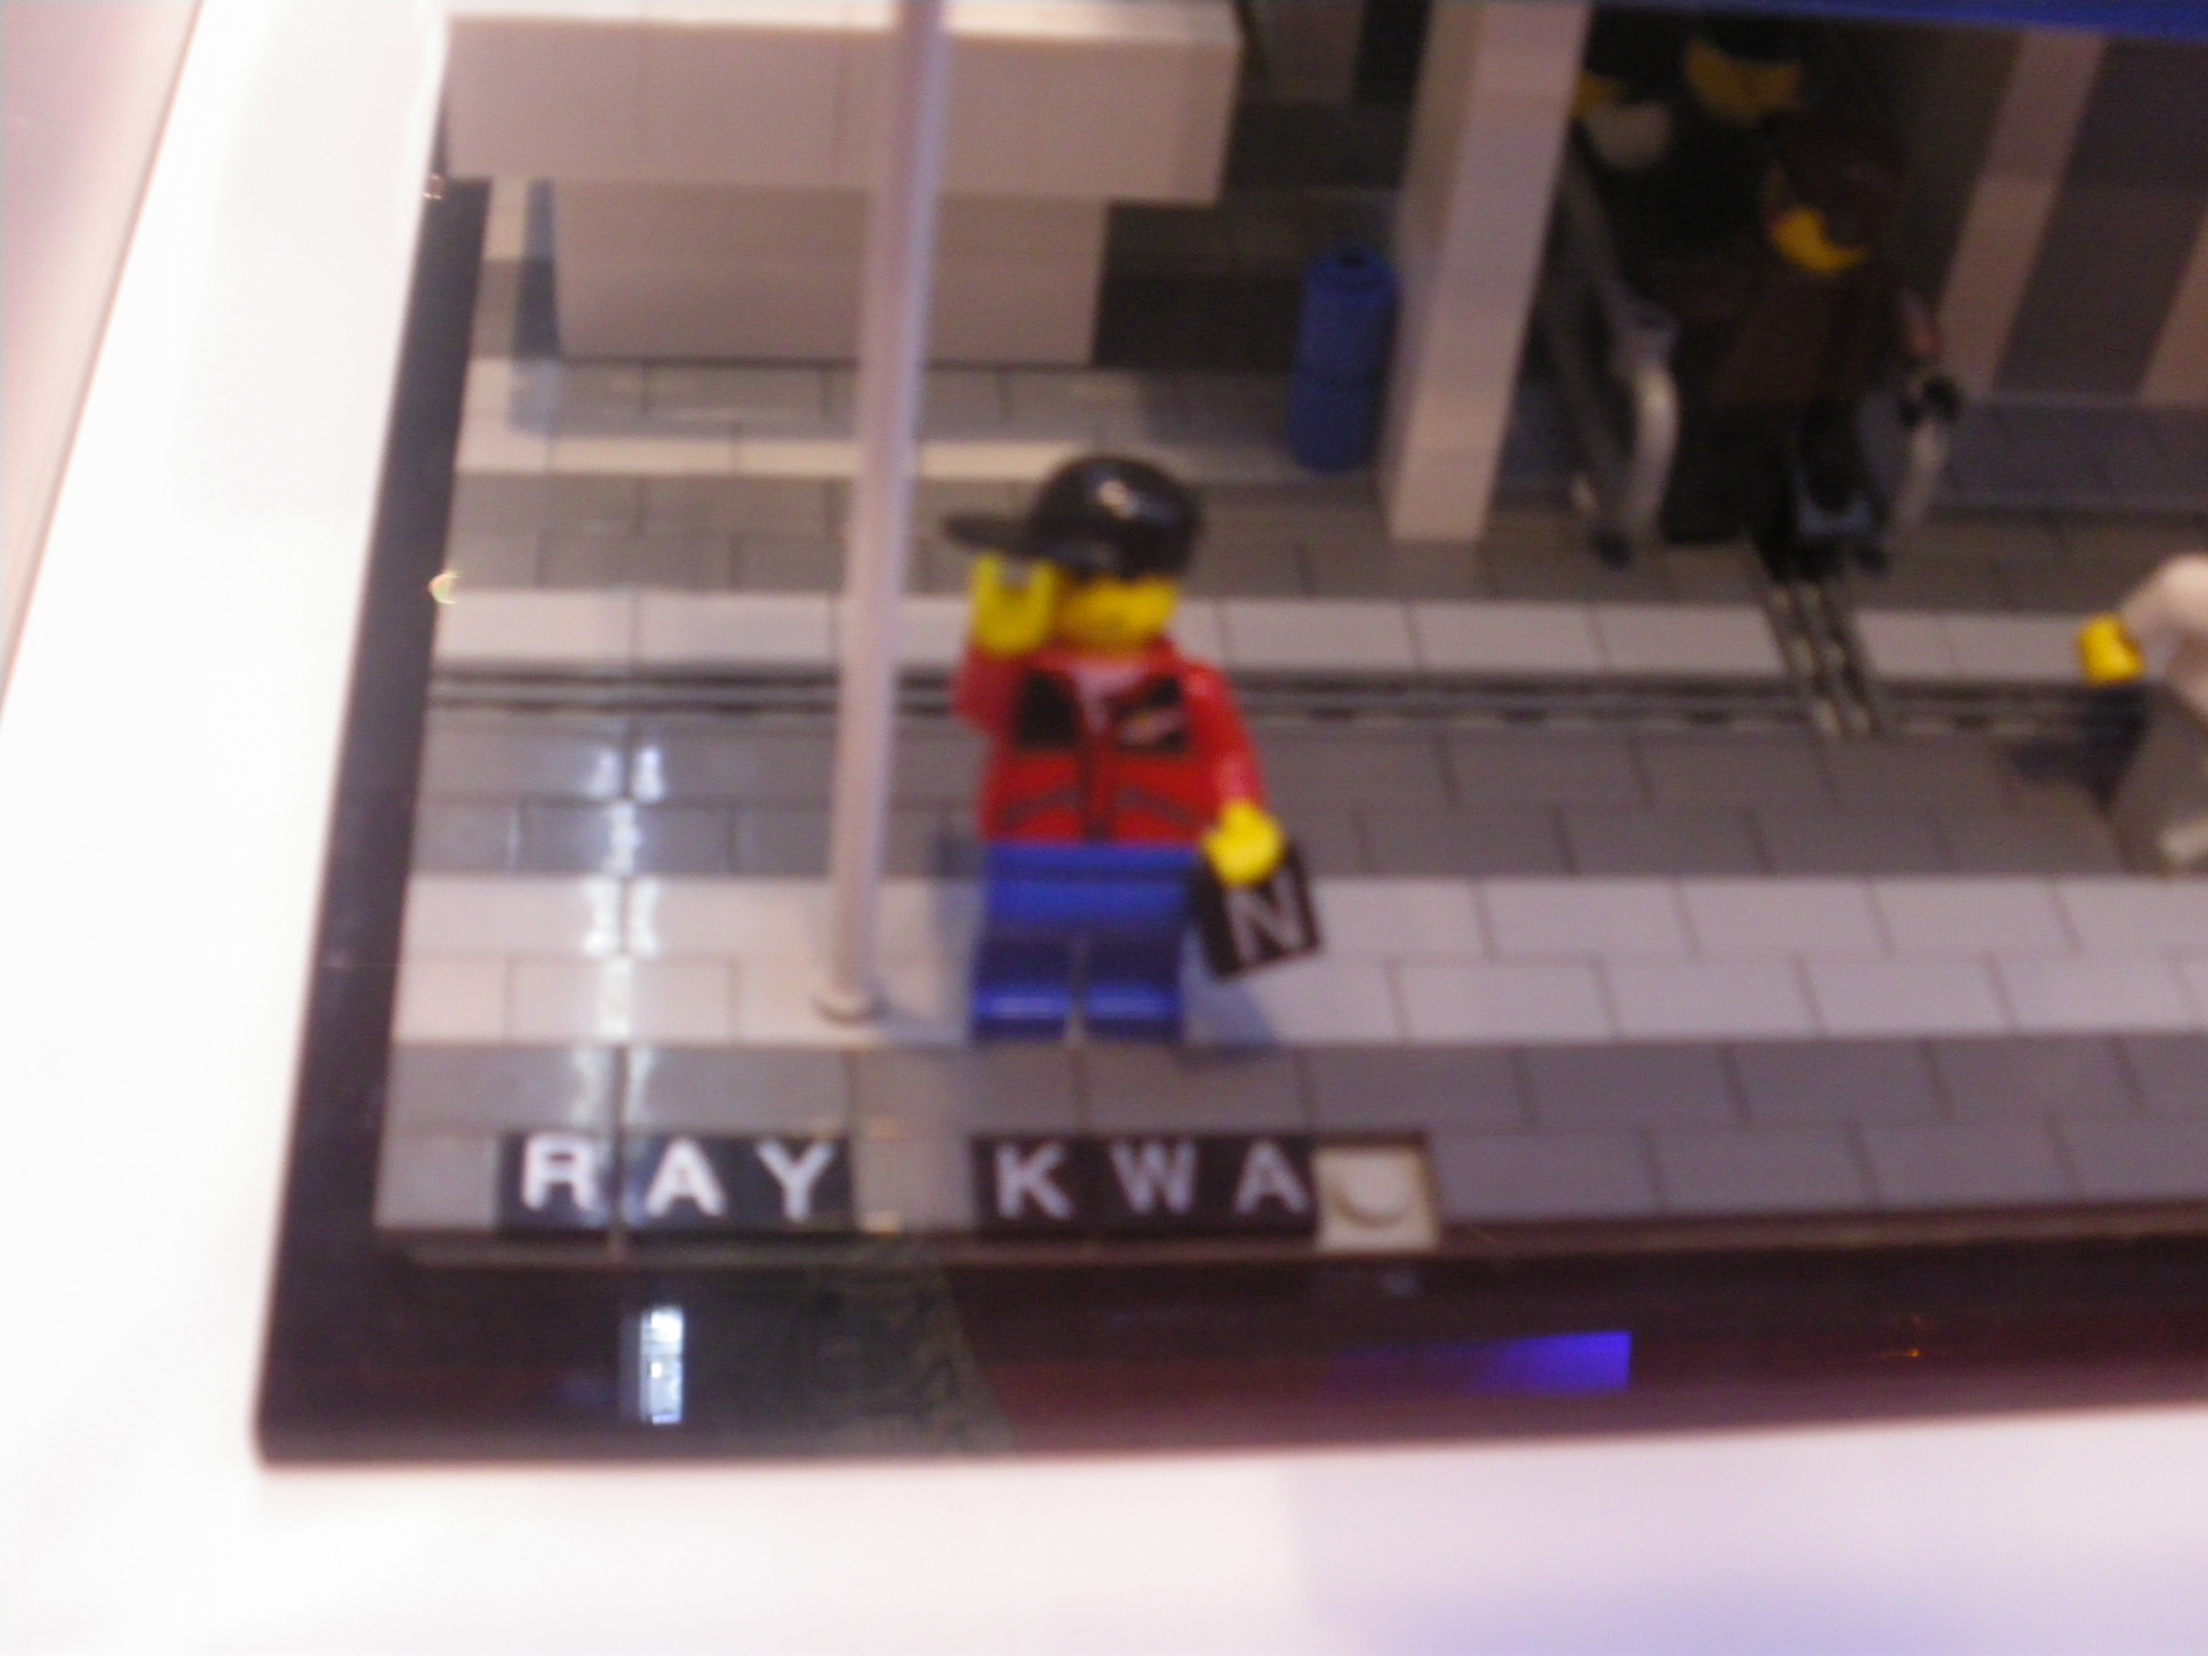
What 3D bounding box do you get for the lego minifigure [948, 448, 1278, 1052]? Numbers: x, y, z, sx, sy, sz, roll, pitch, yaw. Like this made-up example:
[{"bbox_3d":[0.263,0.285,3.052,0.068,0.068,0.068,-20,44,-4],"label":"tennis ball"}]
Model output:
[{"bbox_3d":[0.001,-0.005,0.180,0.024,0.042,0.015,0,46,-7],"label":"lego minifigure"}]

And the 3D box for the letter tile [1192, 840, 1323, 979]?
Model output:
[{"bbox_3d":[0.010,0.006,0.188,0.008,0.003,0.008,-13,89,-23],"label":"letter tile"}]

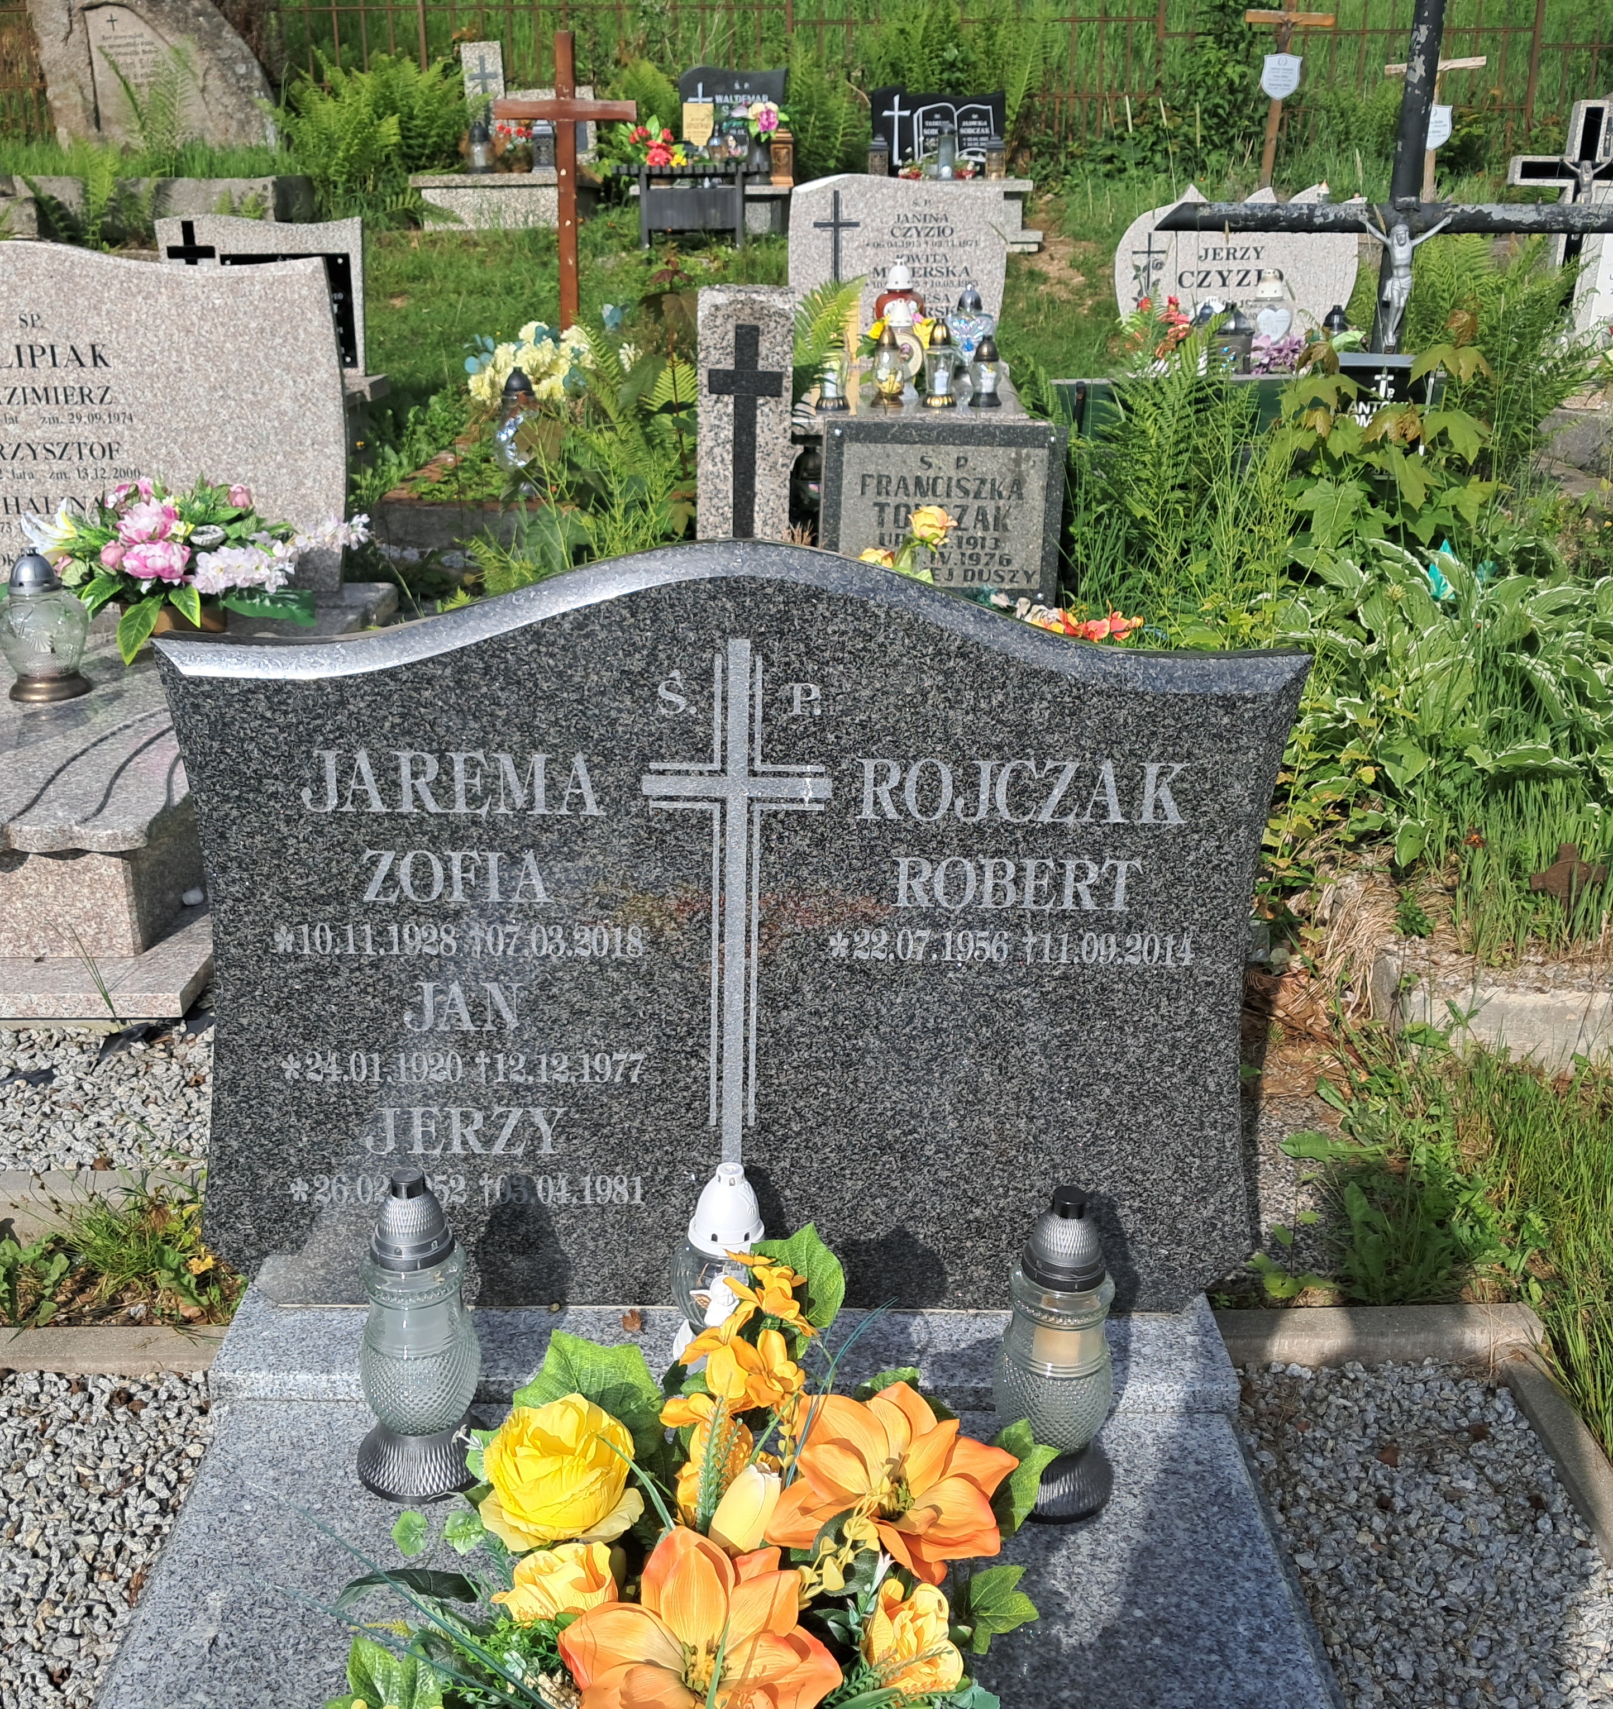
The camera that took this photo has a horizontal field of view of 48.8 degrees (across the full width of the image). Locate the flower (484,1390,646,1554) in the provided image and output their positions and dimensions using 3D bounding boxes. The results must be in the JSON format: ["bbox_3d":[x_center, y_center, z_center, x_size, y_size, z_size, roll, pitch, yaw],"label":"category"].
[{"bbox_3d":[-0.189,0.482,1.380,0.120,0.095,0.115,3,19,6],"label":"flower"}]

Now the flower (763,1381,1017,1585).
[{"bbox_3d":[0.066,0.487,1.380,0.185,0.125,0.125,-1,19,-6],"label":"flower"}]

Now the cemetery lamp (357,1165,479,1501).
[{"bbox_3d":[-0.377,0.450,1.691,0.120,0.316,0.120,0,17,0],"label":"cemetery lamp"}]

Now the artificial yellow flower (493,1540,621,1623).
[{"bbox_3d":[-0.190,0.554,1.350,0.088,0.062,0.082,3,19,6],"label":"artificial yellow flower"}]

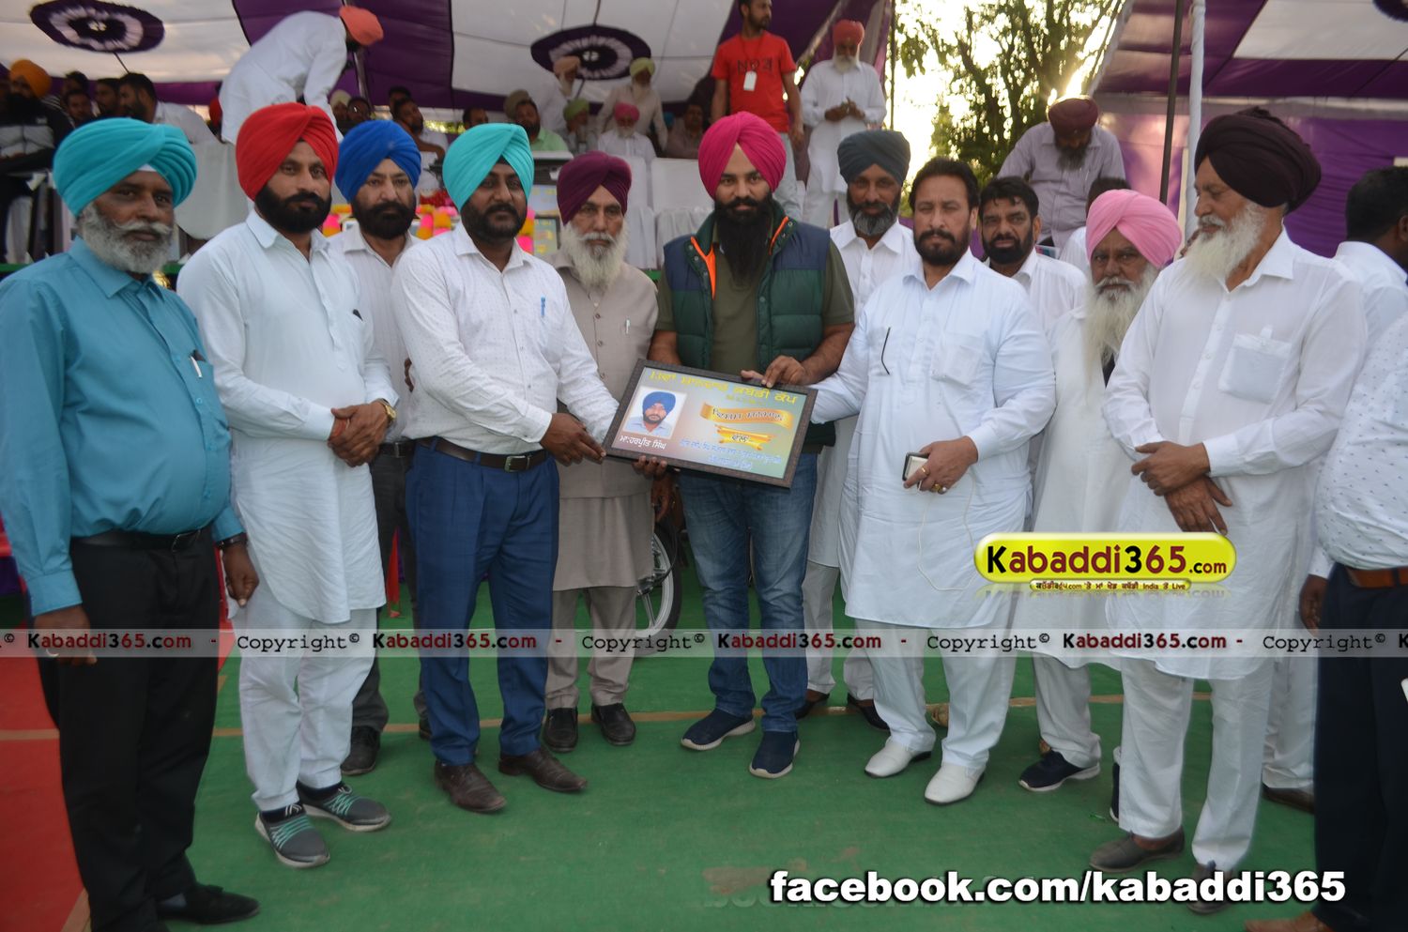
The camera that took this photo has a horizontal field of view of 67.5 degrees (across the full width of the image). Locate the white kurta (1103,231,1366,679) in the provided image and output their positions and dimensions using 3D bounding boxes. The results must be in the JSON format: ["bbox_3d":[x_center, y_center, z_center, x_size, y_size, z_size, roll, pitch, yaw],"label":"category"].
[{"bbox_3d":[1.227,-0.046,2.476,0.500,0.970,0.410,10,13,41],"label":"white kurta"}]

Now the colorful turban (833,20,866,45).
[{"bbox_3d":[1.030,-3.090,7.500,0.225,0.180,0.250,2,9,8],"label":"colorful turban"}]

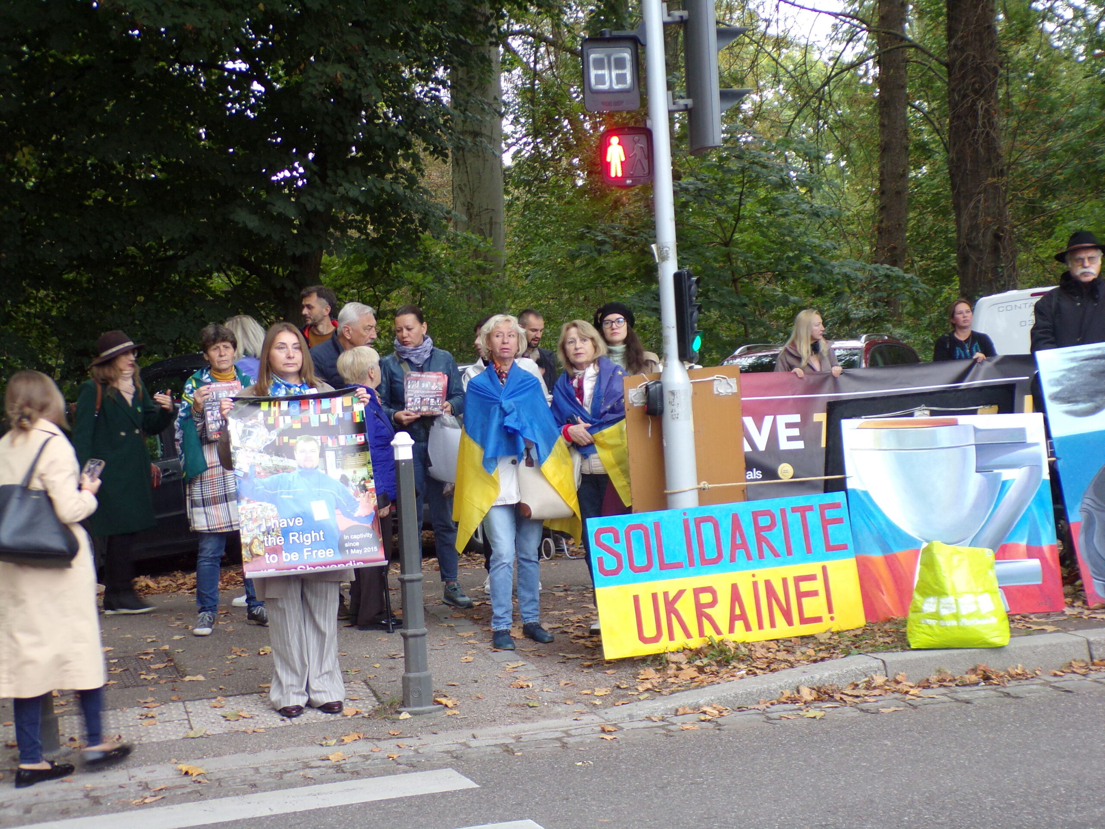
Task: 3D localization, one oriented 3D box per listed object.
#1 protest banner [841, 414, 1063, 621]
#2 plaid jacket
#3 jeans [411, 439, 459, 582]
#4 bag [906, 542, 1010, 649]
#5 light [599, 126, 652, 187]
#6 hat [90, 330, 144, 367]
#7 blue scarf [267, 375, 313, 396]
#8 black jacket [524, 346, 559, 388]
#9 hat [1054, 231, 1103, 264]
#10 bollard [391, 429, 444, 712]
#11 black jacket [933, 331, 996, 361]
[{"bbox_3d":[1.890,0.480,8.422,1.040,0.950,0.030,-2,-8,-13],"label":"protest banner"},{"bbox_3d":[-1.796,0.189,9.650,0.450,0.900,0.330,-4,4,-8],"label":"plaid jacket"},{"bbox_3d":[-0.655,0.513,9.800,0.340,0.850,0.280,-3,4,5],"label":"jeans"},{"bbox_3d":[1.875,0.831,8.306,0.450,0.470,0.220,-3,3,3],"label":"bag"},{"bbox_3d":[0.363,-1.267,8.803,0.245,0.290,0.140,-3,3,13],"label":"light"},{"bbox_3d":[-2.593,-0.397,10.600,0.330,0.150,0.310,-21,2,1],"label":"hat"},{"bbox_3d":[-1.110,-0.108,7.600,0.230,0.170,0.190,-3,3,0],"label":"blue scarf"},{"bbox_3d":[-0.167,-0.093,11.000,0.480,0.680,0.290,-5,4,-25],"label":"black jacket"},{"bbox_3d":[2.769,-0.874,9.300,0.300,0.155,0.330,-6,3,14],"label":"hat"},{"bbox_3d":[-0.596,0.670,7.600,0.190,1.190,0.190,-5,4,-16],"label":"bollard"},{"bbox_3d":[2.918,-0.289,12.600,0.470,0.620,0.280,-3,3,3],"label":"black jacket"}]

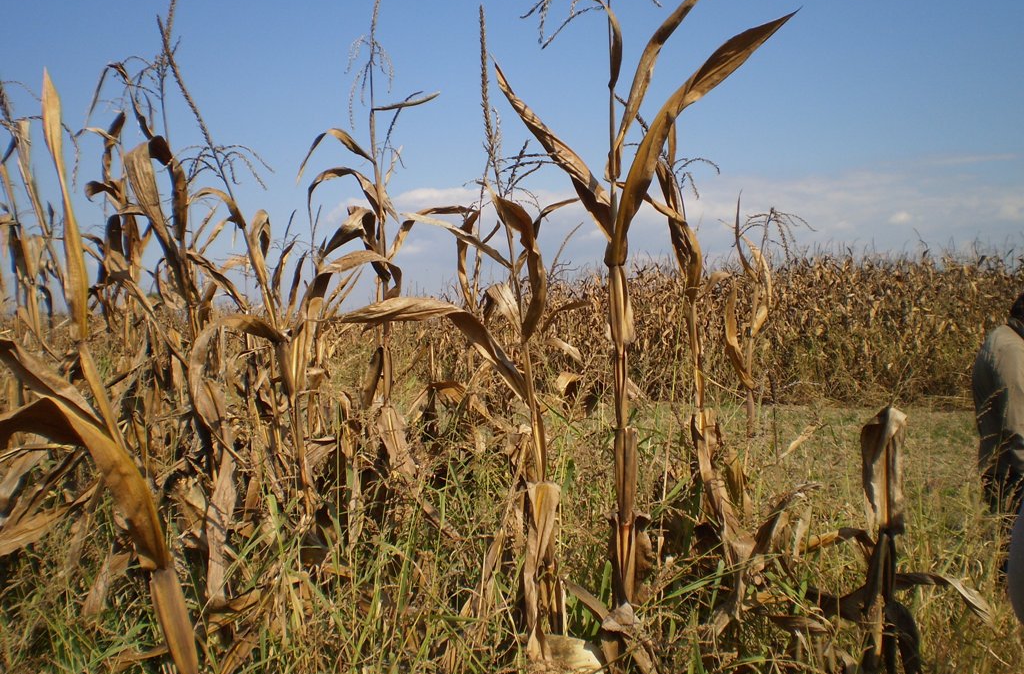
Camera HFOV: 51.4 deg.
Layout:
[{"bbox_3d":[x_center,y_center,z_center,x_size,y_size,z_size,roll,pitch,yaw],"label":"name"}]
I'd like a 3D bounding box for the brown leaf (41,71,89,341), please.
[{"bbox_3d":[-0.692,-0.204,1.650,0.055,0.420,0.060,-6,1,0],"label":"brown leaf"}]

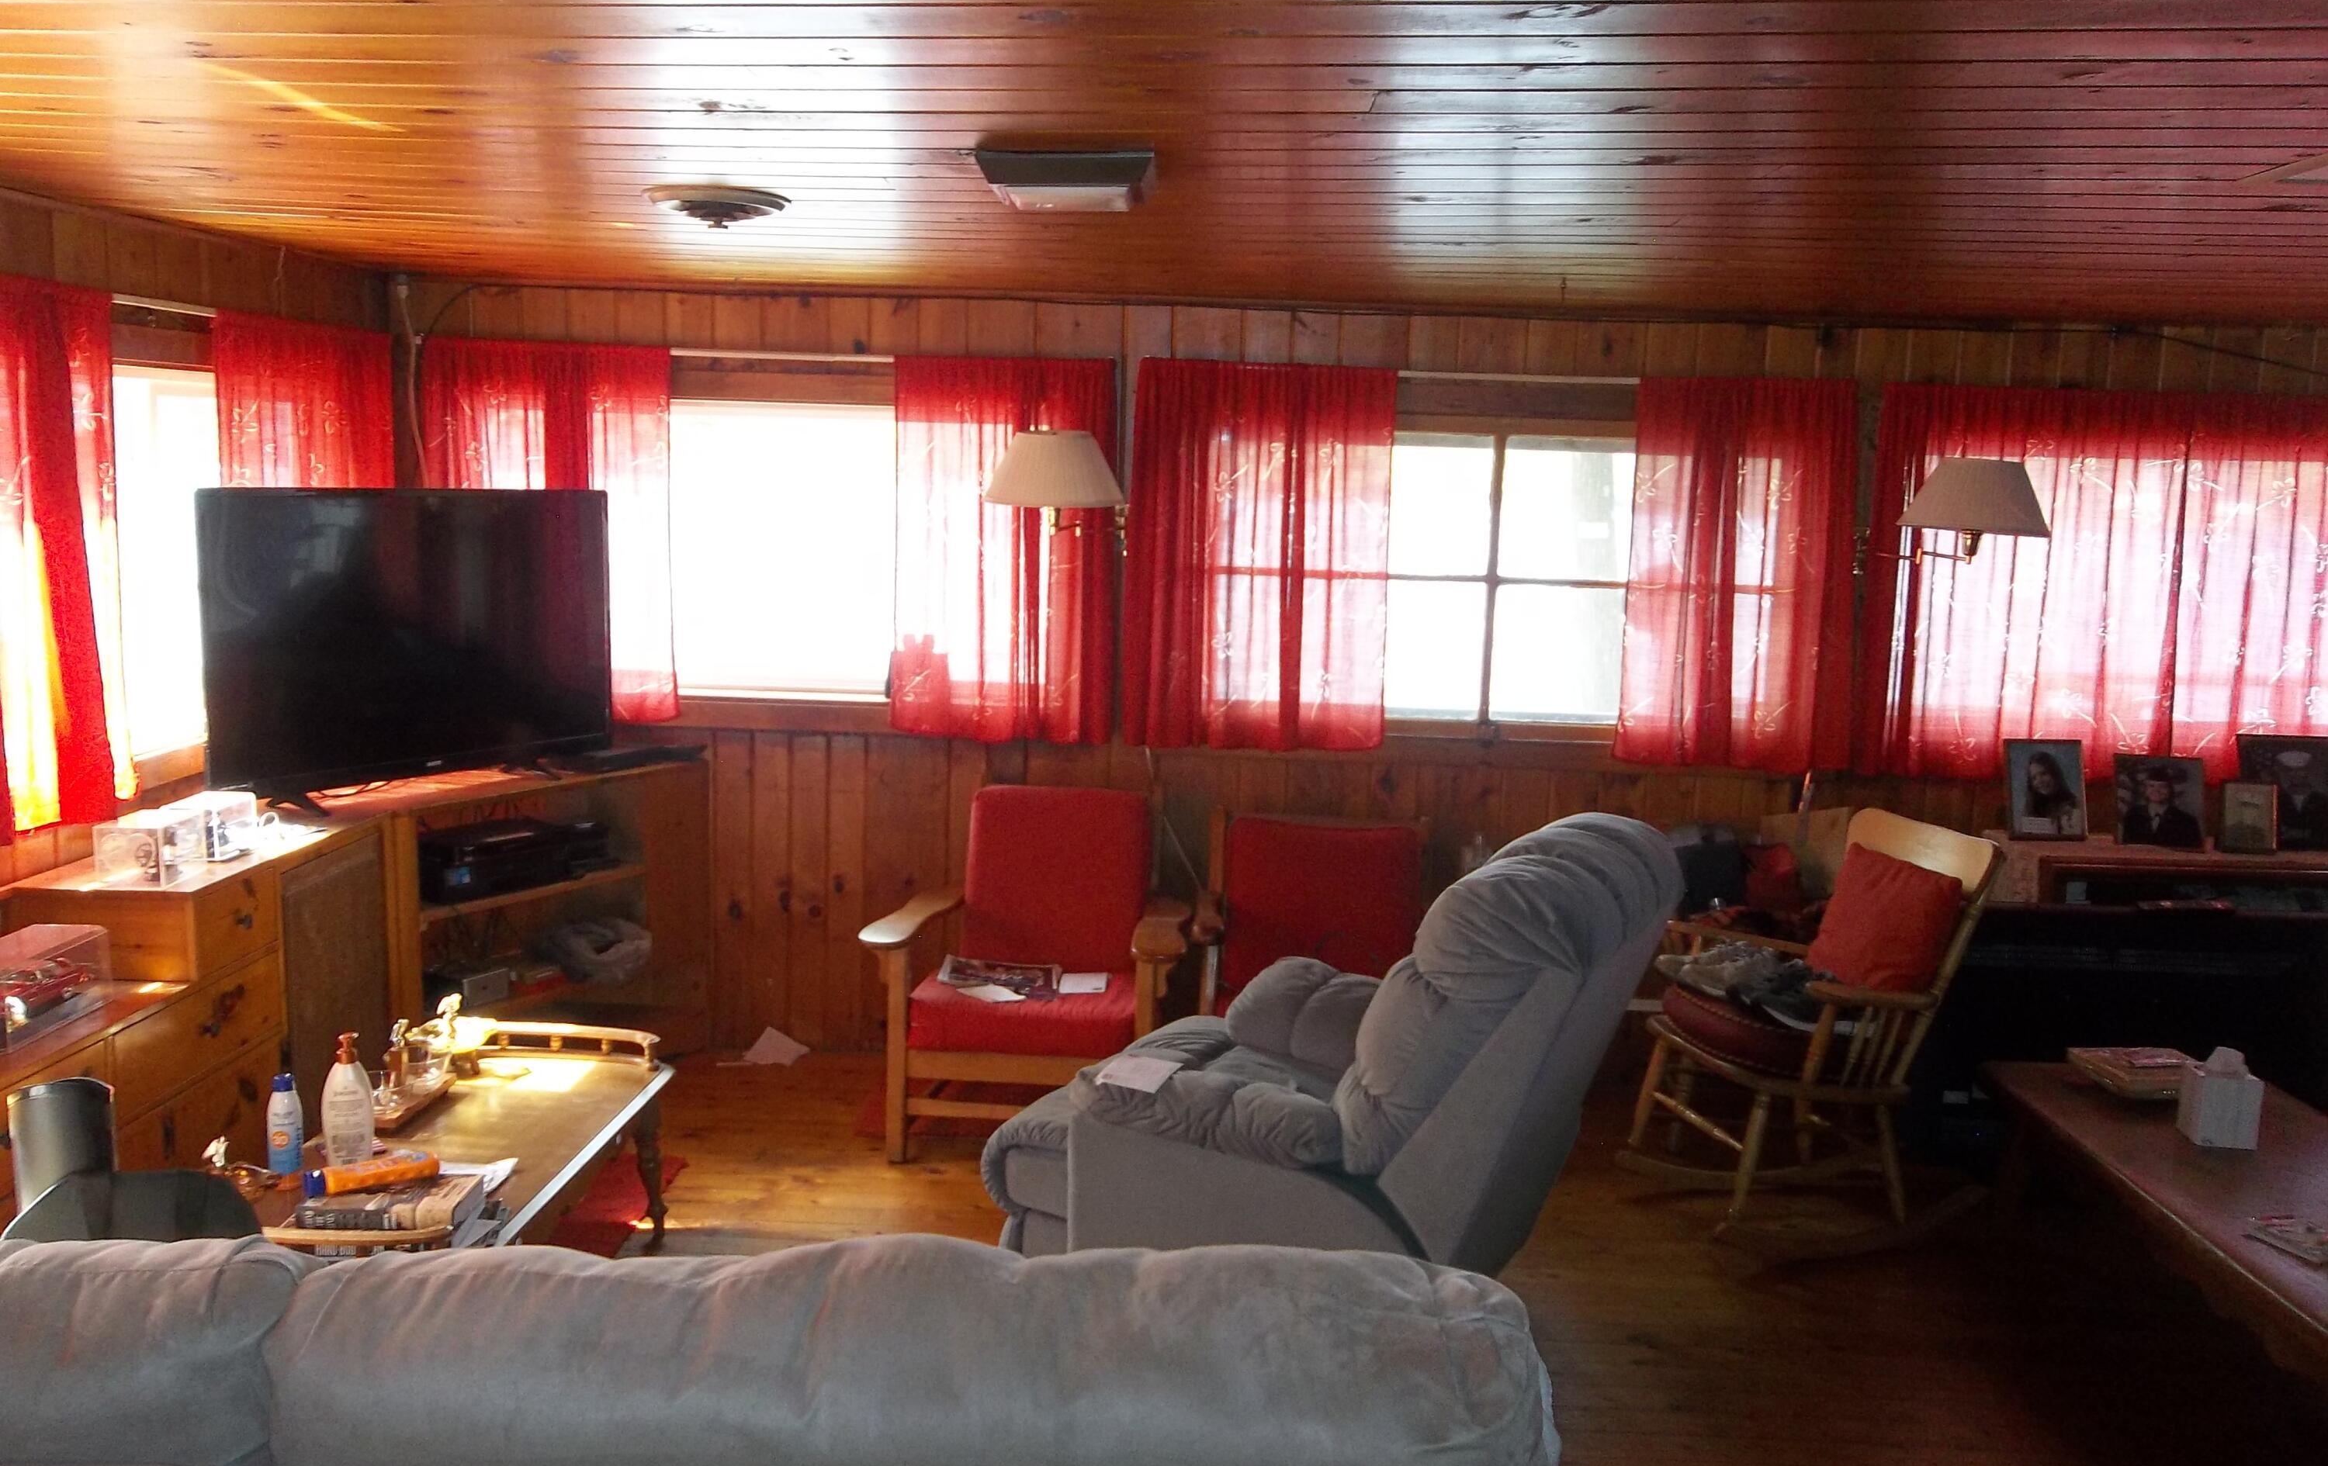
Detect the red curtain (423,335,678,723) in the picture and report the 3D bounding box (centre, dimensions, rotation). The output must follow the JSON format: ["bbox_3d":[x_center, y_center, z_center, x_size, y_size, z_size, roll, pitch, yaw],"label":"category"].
[{"bbox_3d":[-1.640,-0.533,4.877,0.680,1.010,0.090,2,7,1],"label":"red curtain"}]

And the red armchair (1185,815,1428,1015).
[{"bbox_3d":[0.387,0.630,4.652,0.660,0.770,0.720,2,8,4],"label":"red armchair"}]

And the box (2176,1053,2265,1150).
[{"bbox_3d":[1.983,0.692,3.414,0.108,0.145,0.105,3,7,10],"label":"box"}]

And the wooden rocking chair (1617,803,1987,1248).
[{"bbox_3d":[1.507,0.665,4.212,0.710,0.890,0.600,-1,9,-16],"label":"wooden rocking chair"}]

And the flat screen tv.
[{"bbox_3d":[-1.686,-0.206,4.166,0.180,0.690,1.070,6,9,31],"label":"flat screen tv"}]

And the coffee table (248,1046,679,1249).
[{"bbox_3d":[-1.304,0.917,3.336,0.530,0.468,1.120,2,8,1],"label":"coffee table"}]

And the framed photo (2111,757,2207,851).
[{"bbox_3d":[2.618,0.178,4.777,0.230,0.245,0.040,3,-5,9],"label":"framed photo"}]

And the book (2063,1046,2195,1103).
[{"bbox_3d":[2.108,0.731,3.901,0.245,0.060,0.180,1,8,-5],"label":"book"}]

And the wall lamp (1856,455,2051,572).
[{"bbox_3d":[2.001,-0.541,4.588,0.360,0.305,0.530,2,7,1],"label":"wall lamp"}]

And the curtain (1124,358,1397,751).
[{"bbox_3d":[0.258,-0.465,4.844,0.700,1.020,0.090,2,7,1],"label":"curtain"}]

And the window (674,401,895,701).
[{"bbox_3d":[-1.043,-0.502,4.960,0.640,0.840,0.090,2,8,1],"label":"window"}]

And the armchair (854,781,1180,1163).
[{"bbox_3d":[-0.291,0.580,4.543,0.750,0.810,0.750,2,7,6],"label":"armchair"}]

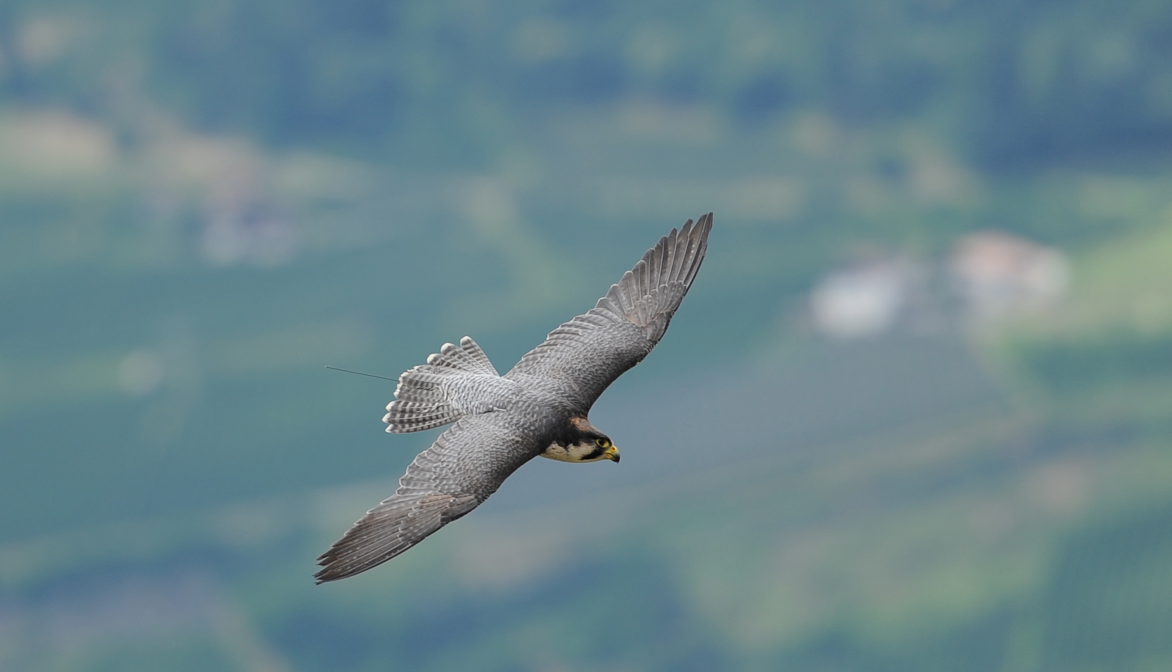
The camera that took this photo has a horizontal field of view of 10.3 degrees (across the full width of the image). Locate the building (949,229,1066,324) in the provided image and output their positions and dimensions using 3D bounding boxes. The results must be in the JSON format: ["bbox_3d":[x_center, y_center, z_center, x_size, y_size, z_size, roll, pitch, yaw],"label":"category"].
[{"bbox_3d":[58.511,-8.302,900.000,14.000,8.500,11.000,-5,18,-17],"label":"building"}]

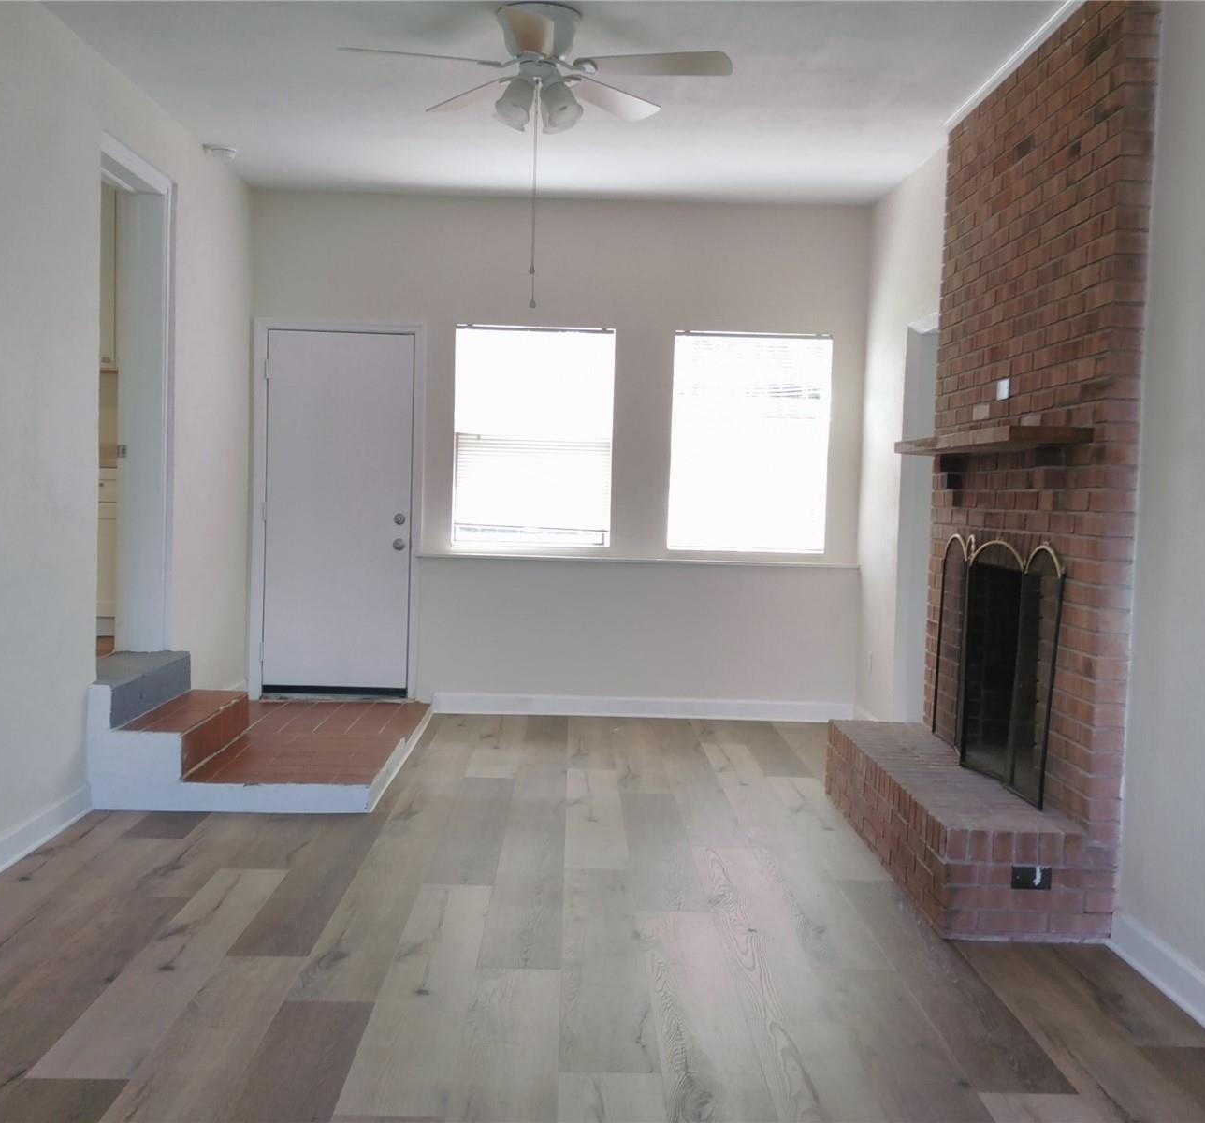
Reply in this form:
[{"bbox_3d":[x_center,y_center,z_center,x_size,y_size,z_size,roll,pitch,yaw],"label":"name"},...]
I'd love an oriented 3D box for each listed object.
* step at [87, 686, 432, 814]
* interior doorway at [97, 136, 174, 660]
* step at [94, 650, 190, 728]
[{"bbox_3d":[-1.473,0.675,5.812,1.088,0.485,2.139,1,4,-1],"label":"step"},{"bbox_3d":[-2.061,-0.617,5.099,0.210,2.128,0.892,1,4,-1],"label":"interior doorway"},{"bbox_3d":[-2.086,0.542,5.204,0.327,0.178,0.945,1,4,-1],"label":"step"}]

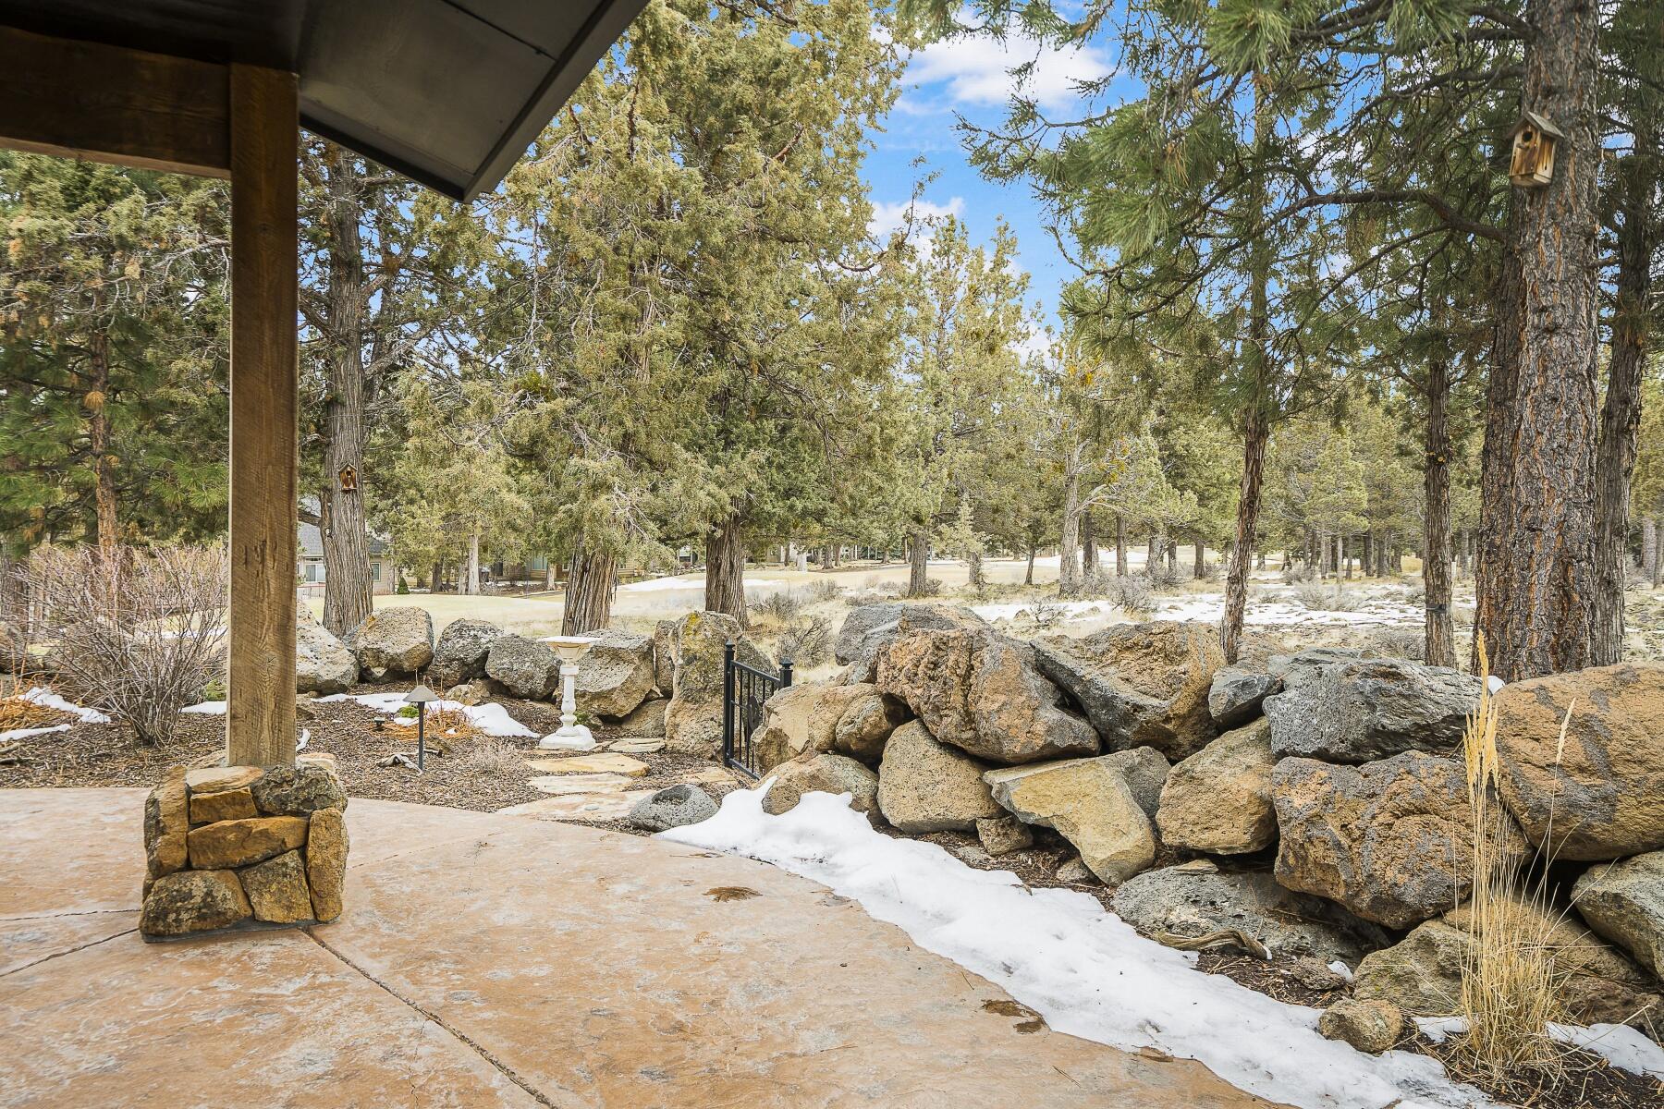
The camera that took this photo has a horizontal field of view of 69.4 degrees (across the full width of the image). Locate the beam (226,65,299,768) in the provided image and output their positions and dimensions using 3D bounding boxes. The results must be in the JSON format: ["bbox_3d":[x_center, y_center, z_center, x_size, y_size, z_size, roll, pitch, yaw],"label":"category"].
[{"bbox_3d":[-2.030,-0.479,4.293,0.207,2.431,0.207,0,0,-28],"label":"beam"}]

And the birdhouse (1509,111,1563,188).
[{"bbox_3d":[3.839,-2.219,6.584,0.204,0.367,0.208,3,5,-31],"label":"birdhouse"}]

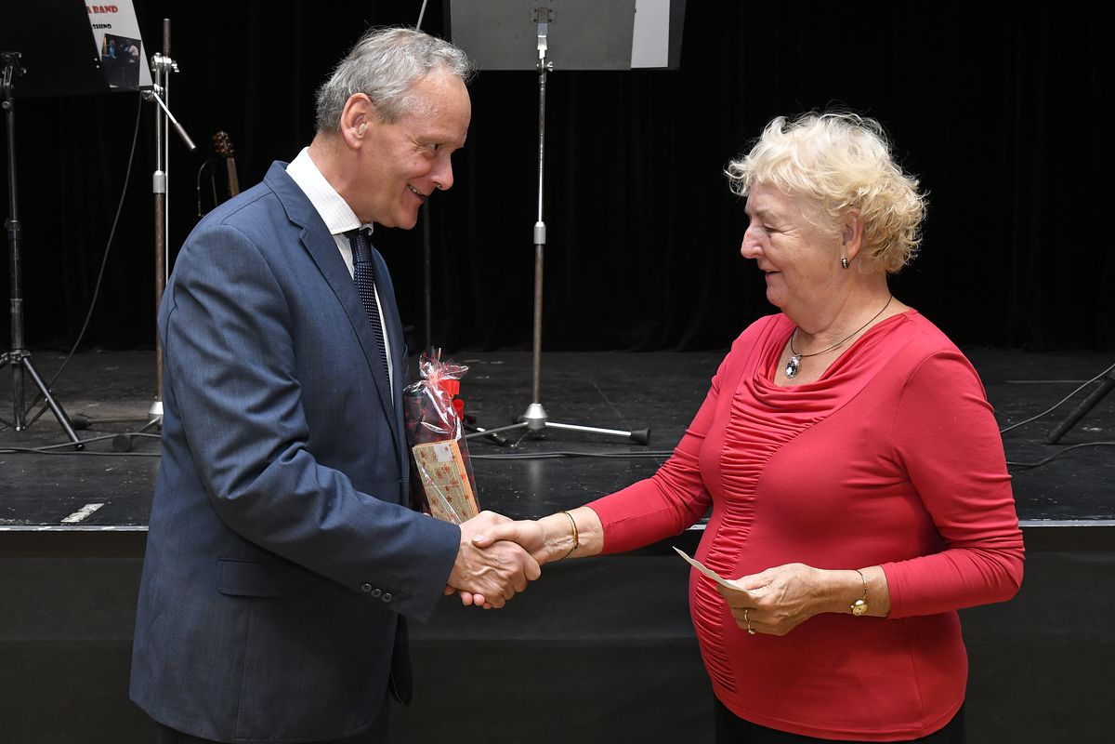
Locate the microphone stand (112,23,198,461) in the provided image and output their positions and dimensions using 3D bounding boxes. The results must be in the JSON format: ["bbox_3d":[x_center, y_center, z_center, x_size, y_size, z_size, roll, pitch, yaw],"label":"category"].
[{"bbox_3d":[-1.260,-0.437,3.998,0.620,1.297,0.560,0,5,-2],"label":"microphone stand"}]

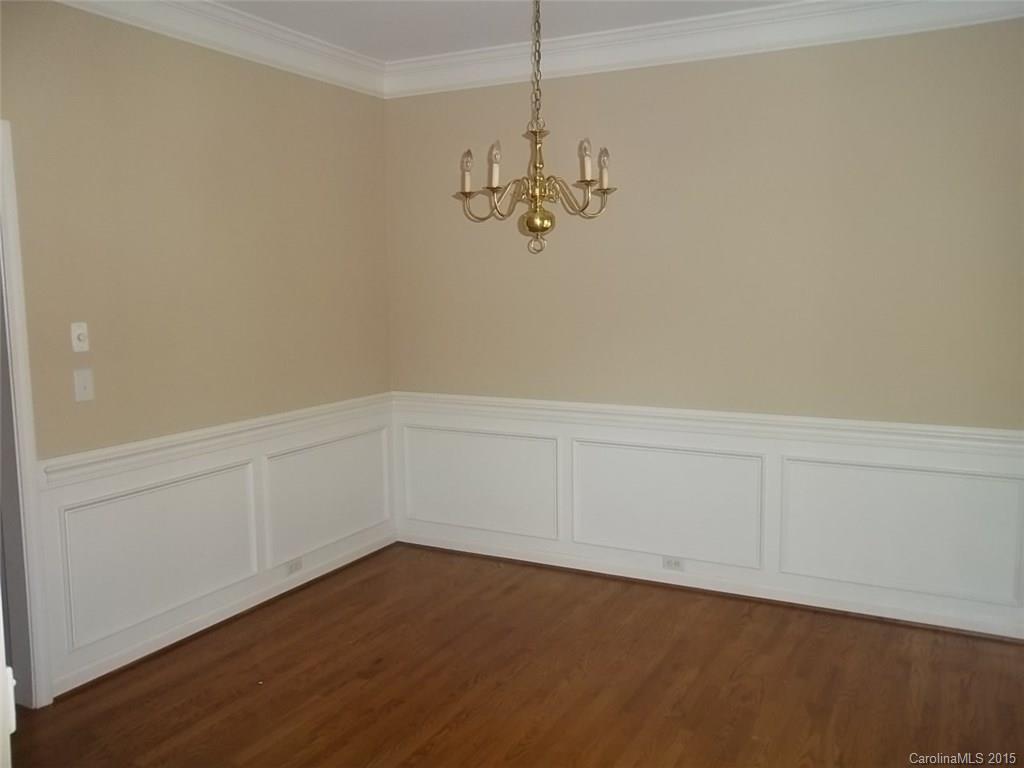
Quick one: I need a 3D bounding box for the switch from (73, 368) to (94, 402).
[{"bbox_3d":[-1.664,0.006,3.235,0.018,0.123,0.078,3,7,28],"label":"switch"}]

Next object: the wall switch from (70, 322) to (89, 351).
[{"bbox_3d":[-1.665,-0.180,3.210,0.024,0.115,0.070,3,7,28],"label":"wall switch"}]

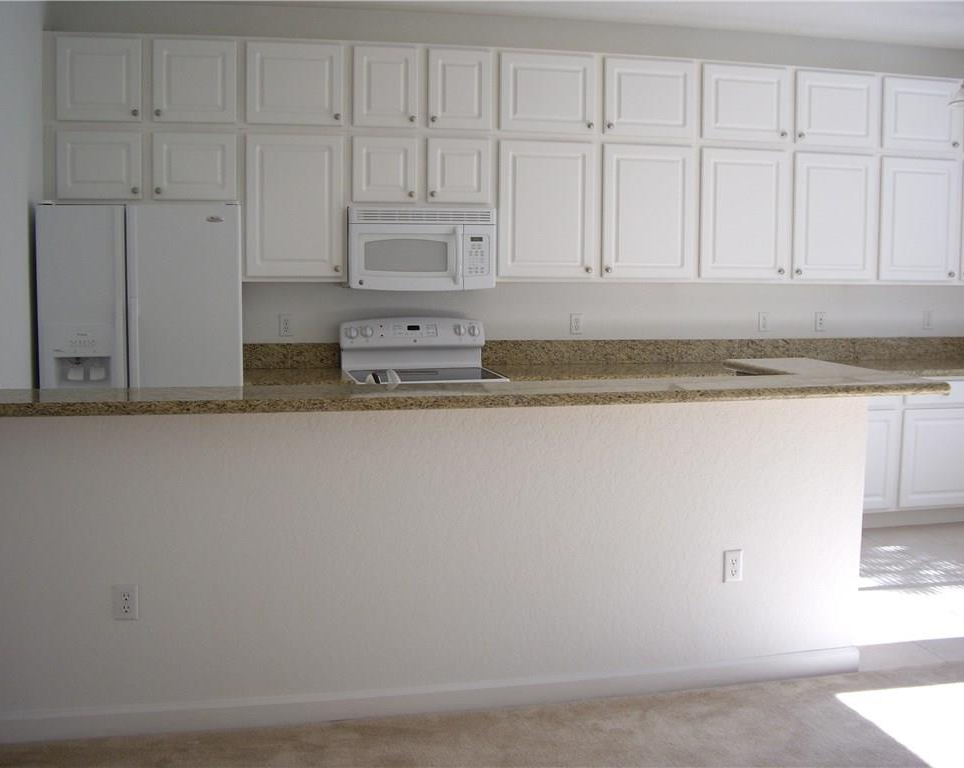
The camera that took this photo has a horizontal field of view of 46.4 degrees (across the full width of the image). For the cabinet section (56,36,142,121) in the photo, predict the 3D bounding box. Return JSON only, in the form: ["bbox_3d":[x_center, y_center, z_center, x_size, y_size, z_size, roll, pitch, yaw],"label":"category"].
[{"bbox_3d":[-1.851,-1.465,5.488,0.417,0.417,0.320,-1,6,-13],"label":"cabinet section"}]

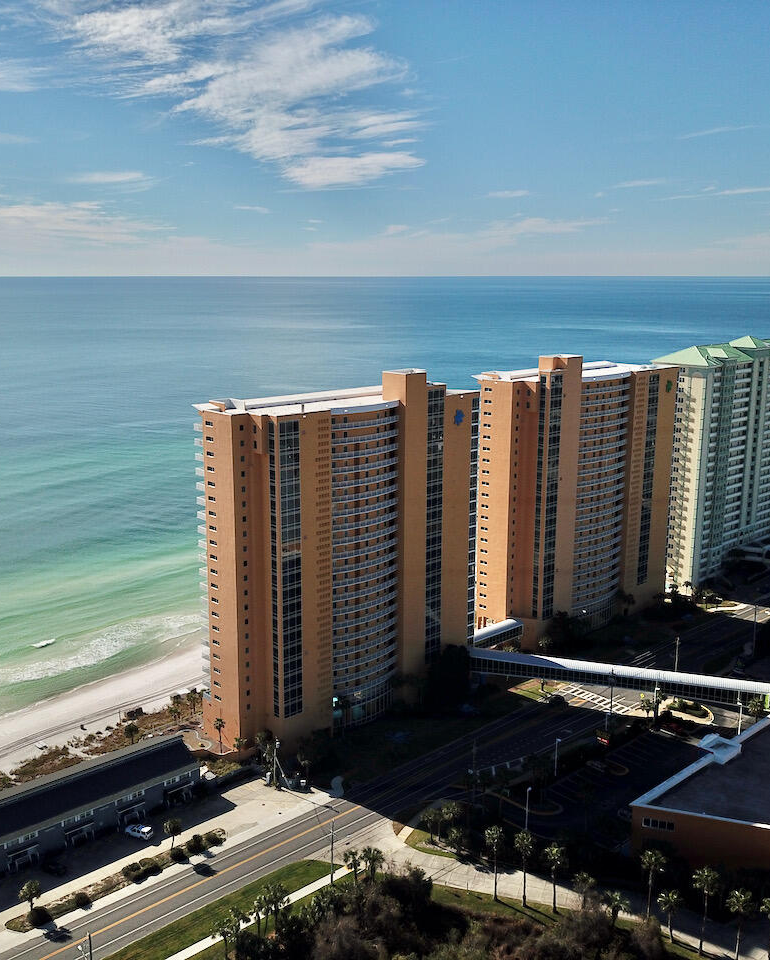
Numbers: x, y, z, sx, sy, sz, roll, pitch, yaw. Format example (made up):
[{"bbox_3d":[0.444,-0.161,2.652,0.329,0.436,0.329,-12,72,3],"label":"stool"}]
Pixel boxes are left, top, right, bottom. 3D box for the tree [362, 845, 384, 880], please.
[{"bbox_3d":[-2.244,63.694,159.145,3.474,6.226,3.474,0,12,0],"label":"tree"}]

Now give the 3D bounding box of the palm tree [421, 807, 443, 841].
[{"bbox_3d":[8.090,60.570,168.480,3.400,6.200,3.400,0,12,0],"label":"palm tree"}]

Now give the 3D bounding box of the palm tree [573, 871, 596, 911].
[{"bbox_3d":[31.359,64.771,150.292,3.285,7.864,3.285,0,12,0],"label":"palm tree"}]

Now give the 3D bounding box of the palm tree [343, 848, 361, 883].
[{"bbox_3d":[-5.010,63.180,157.160,3.000,5.900,3.000,0,12,0],"label":"palm tree"}]

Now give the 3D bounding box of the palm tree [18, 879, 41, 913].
[{"bbox_3d":[-56.168,65.645,151.968,3.467,5.446,3.467,0,12,0],"label":"palm tree"}]

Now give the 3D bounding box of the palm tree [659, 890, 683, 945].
[{"bbox_3d":[42.690,65.010,142.340,3.800,8.600,3.800,0,12,0],"label":"palm tree"}]

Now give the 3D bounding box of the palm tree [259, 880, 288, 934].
[{"bbox_3d":[-16.690,64.640,144.980,3.900,8.200,3.900,0,12,0],"label":"palm tree"}]

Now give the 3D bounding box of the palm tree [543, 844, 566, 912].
[{"bbox_3d":[26.059,61.256,147.628,3.350,11.690,3.350,0,12,0],"label":"palm tree"}]

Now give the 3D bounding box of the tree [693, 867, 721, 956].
[{"bbox_3d":[45.824,62.114,138.122,3.980,14.050,3.980,0,12,0],"label":"tree"}]

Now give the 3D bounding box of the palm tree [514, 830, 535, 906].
[{"bbox_3d":[22.060,61.140,150.730,3.400,12.600,3.400,0,12,0],"label":"palm tree"}]

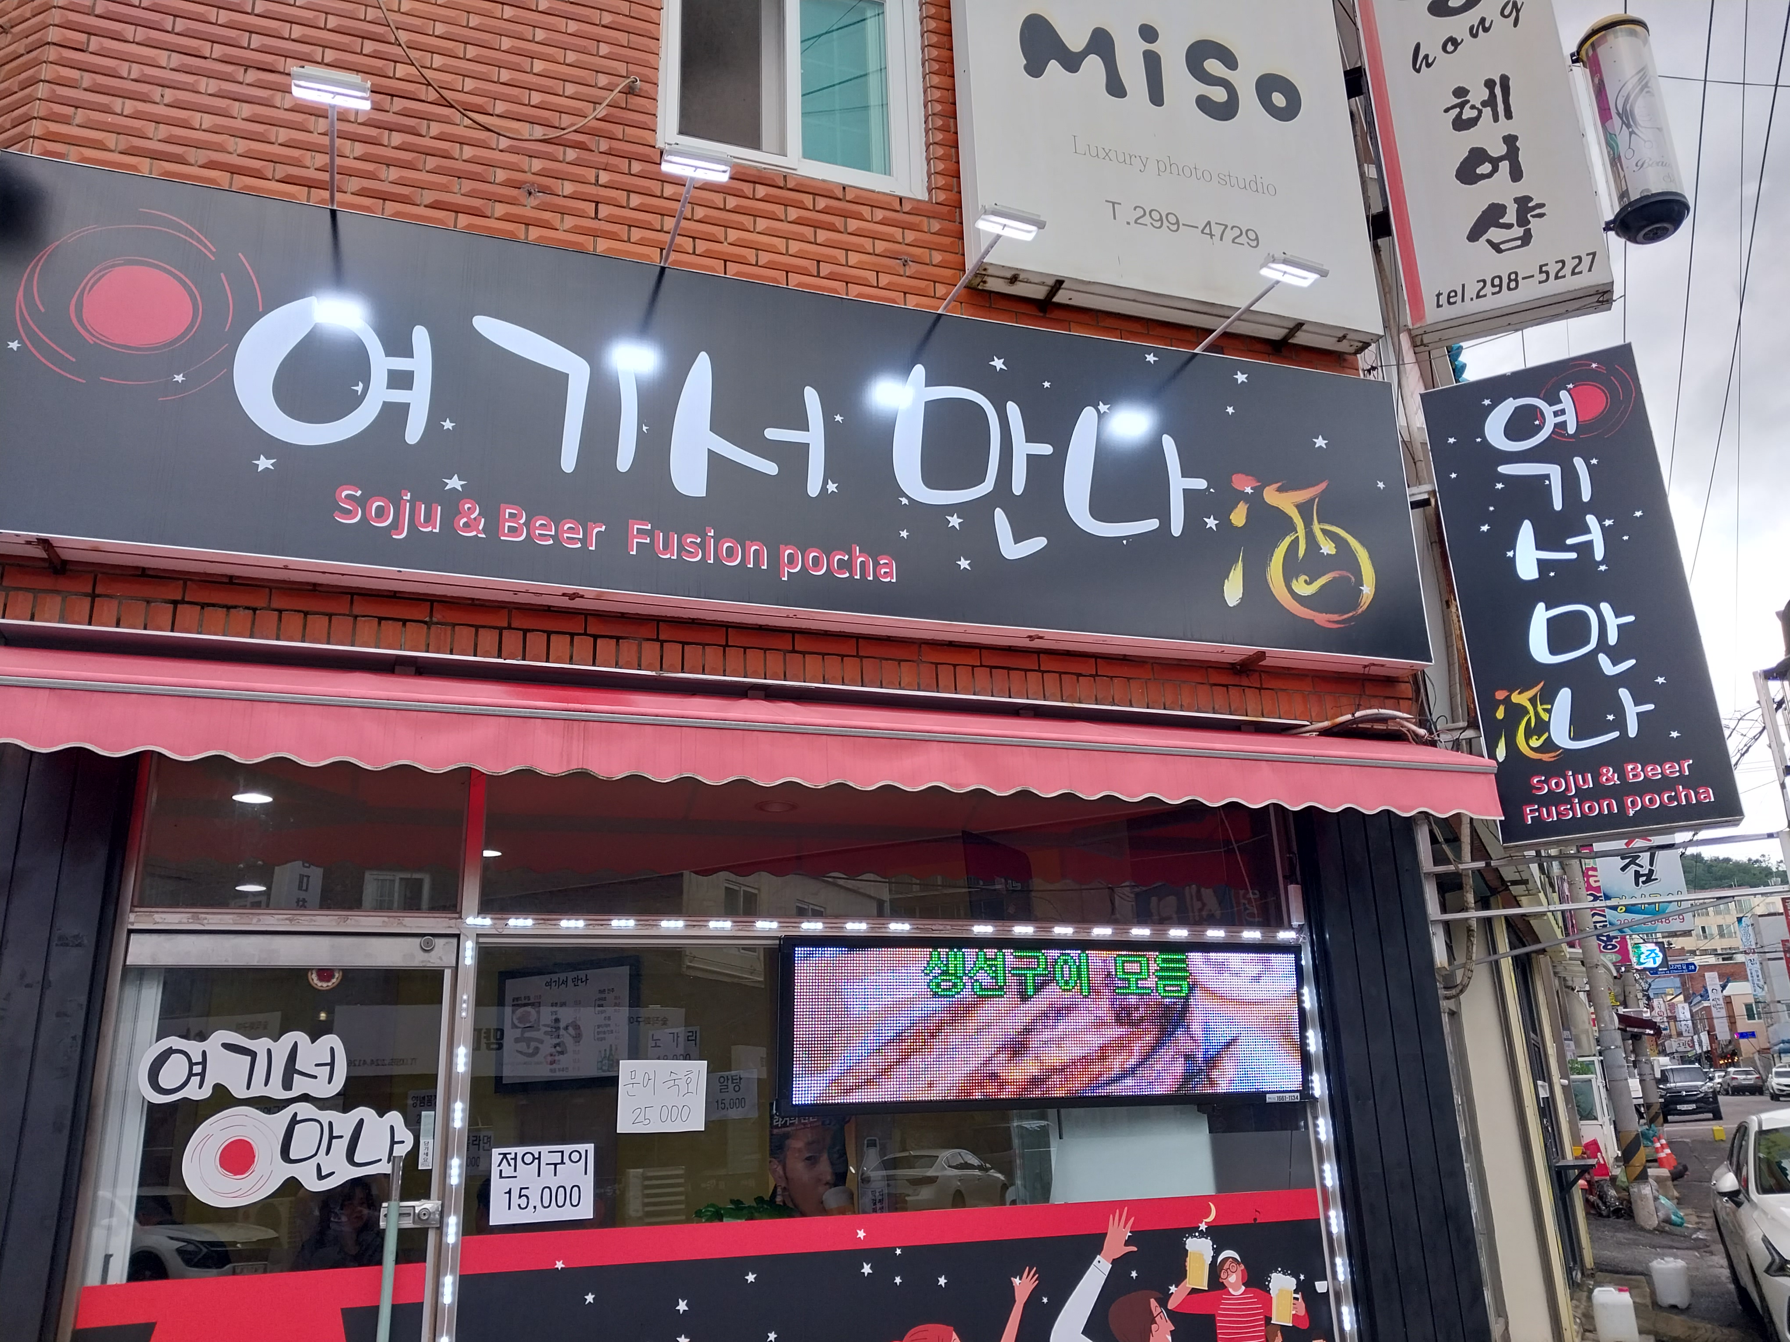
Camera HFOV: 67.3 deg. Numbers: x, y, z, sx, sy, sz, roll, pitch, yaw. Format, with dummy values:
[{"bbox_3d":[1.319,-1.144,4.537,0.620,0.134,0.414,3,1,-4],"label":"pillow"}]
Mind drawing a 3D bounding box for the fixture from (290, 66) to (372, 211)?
[{"bbox_3d":[-1.674,-1.547,4.013,0.210,0.100,0.645,4,-18,-19],"label":"fixture"}]

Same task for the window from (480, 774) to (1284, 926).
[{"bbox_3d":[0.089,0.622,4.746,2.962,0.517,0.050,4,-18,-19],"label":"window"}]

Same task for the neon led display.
[{"bbox_3d":[0.564,1.215,4.637,1.995,0.550,0.080,4,-14,-19],"label":"neon led display"}]

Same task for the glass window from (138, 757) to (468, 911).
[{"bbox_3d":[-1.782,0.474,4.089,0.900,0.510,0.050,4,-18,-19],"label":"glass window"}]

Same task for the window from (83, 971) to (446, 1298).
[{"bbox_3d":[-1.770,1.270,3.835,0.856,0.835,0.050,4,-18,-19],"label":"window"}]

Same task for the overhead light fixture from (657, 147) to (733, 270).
[{"bbox_3d":[-0.705,-1.472,4.354,0.210,0.100,0.645,4,-18,-19],"label":"overhead light fixture"}]

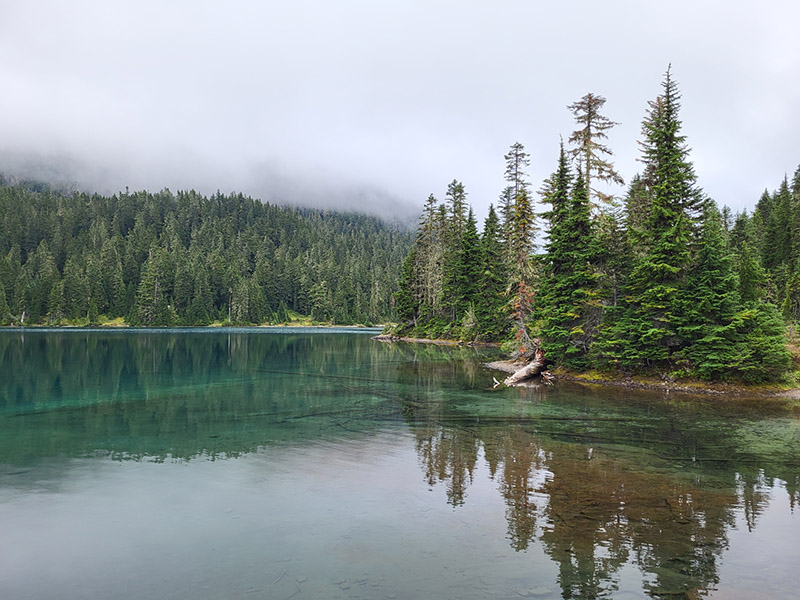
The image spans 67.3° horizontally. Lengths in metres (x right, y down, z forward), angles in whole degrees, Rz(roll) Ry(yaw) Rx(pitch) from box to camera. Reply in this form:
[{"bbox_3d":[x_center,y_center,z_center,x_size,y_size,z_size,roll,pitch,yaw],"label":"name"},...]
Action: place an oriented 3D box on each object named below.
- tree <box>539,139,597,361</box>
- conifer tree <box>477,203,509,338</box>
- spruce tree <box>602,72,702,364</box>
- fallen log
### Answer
[{"bbox_3d":[6.132,-1.593,22.000,2.100,8.200,2.100,0,-2,0],"label":"tree"},{"bbox_3d":[7.697,-2.288,50.000,2.700,11.300,2.700,0,-2,0],"label":"conifer tree"},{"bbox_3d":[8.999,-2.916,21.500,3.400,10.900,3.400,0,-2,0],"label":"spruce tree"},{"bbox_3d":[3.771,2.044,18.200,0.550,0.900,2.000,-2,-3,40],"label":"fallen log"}]

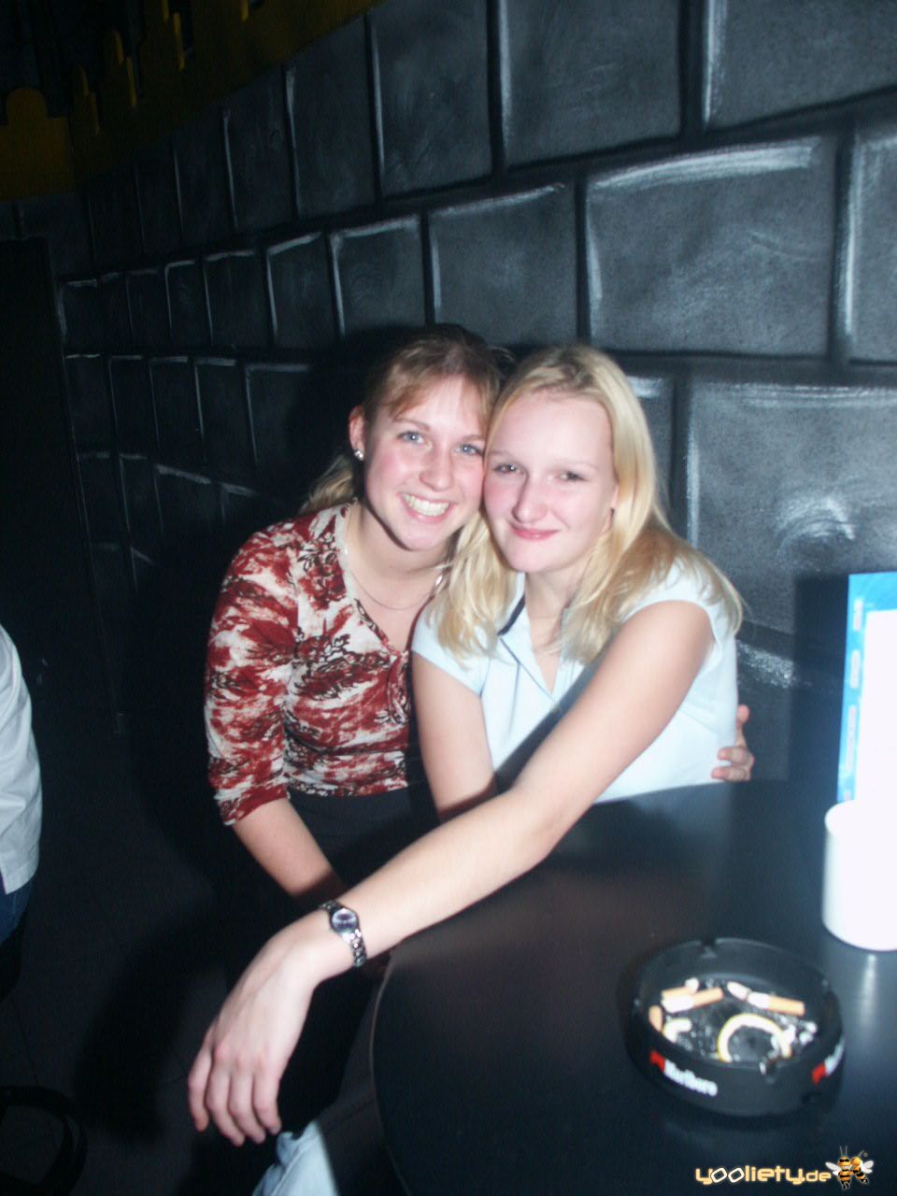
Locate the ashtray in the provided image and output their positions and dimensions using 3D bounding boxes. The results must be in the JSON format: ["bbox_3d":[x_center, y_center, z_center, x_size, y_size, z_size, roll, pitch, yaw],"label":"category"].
[{"bbox_3d":[0.200,0.293,0.682,0.147,0.033,0.147,-3,16,1],"label":"ashtray"}]

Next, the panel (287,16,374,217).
[{"bbox_3d":[-0.184,-0.796,1.633,0.040,0.261,0.265,-14,20,-32],"label":"panel"}]

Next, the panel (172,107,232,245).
[{"bbox_3d":[-0.518,-0.904,2.099,0.040,0.247,0.265,-14,20,-32],"label":"panel"}]

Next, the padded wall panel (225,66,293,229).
[{"bbox_3d":[-0.351,-0.850,1.866,0.040,0.255,0.257,-14,20,-32],"label":"padded wall panel"}]

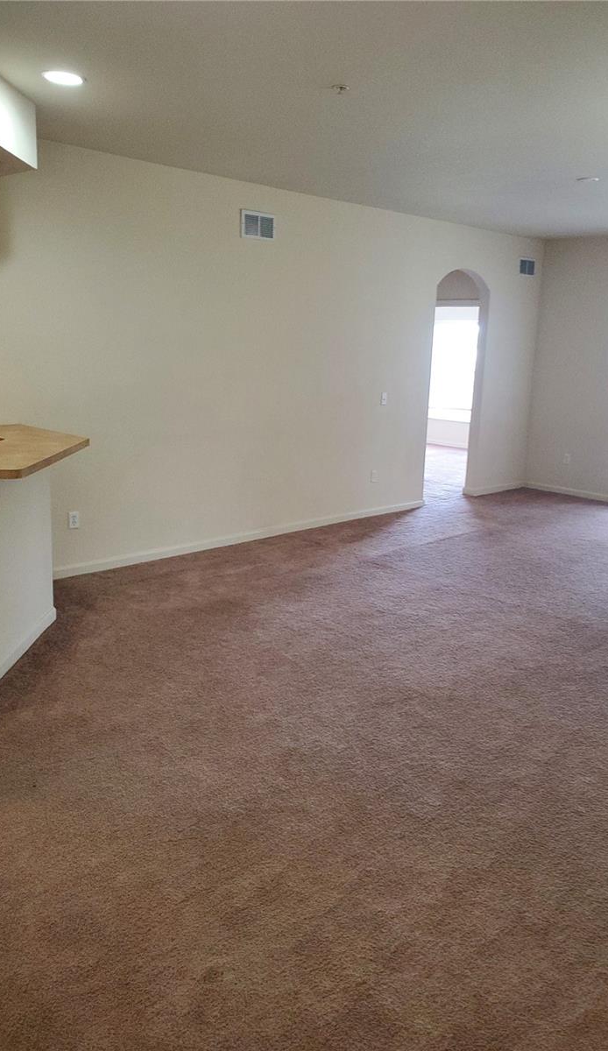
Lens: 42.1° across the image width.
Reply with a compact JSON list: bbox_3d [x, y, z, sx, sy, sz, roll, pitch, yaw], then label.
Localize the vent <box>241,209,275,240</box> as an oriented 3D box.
[{"bbox_3d":[-0.347,-2.261,5.954,0.330,0.192,0.020,-11,19,-43],"label":"vent"}]

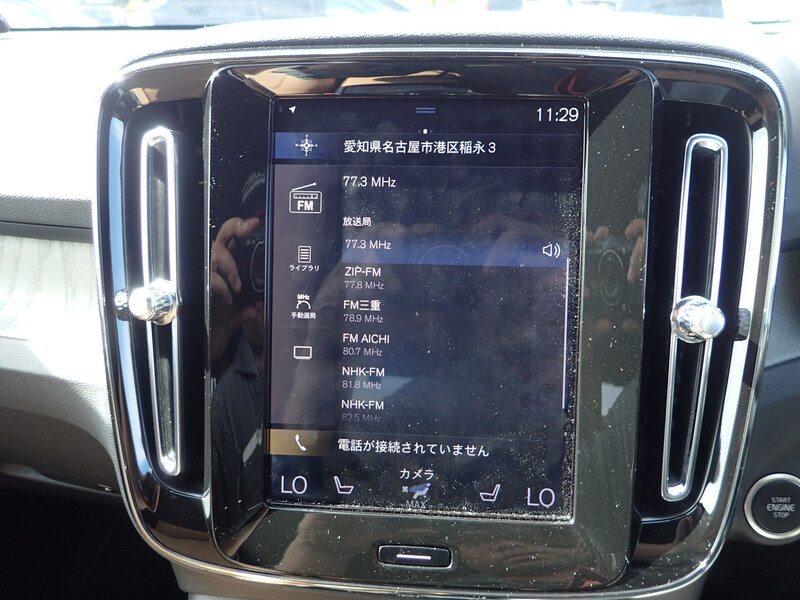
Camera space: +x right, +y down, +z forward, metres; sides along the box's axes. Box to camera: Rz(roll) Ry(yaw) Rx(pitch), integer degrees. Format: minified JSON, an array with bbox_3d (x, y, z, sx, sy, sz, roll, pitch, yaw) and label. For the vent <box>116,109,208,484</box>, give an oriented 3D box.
[{"bbox_3d":[-0.111,0.000,0.263,0.045,0.185,0.028,1,2,3],"label":"vent"}]

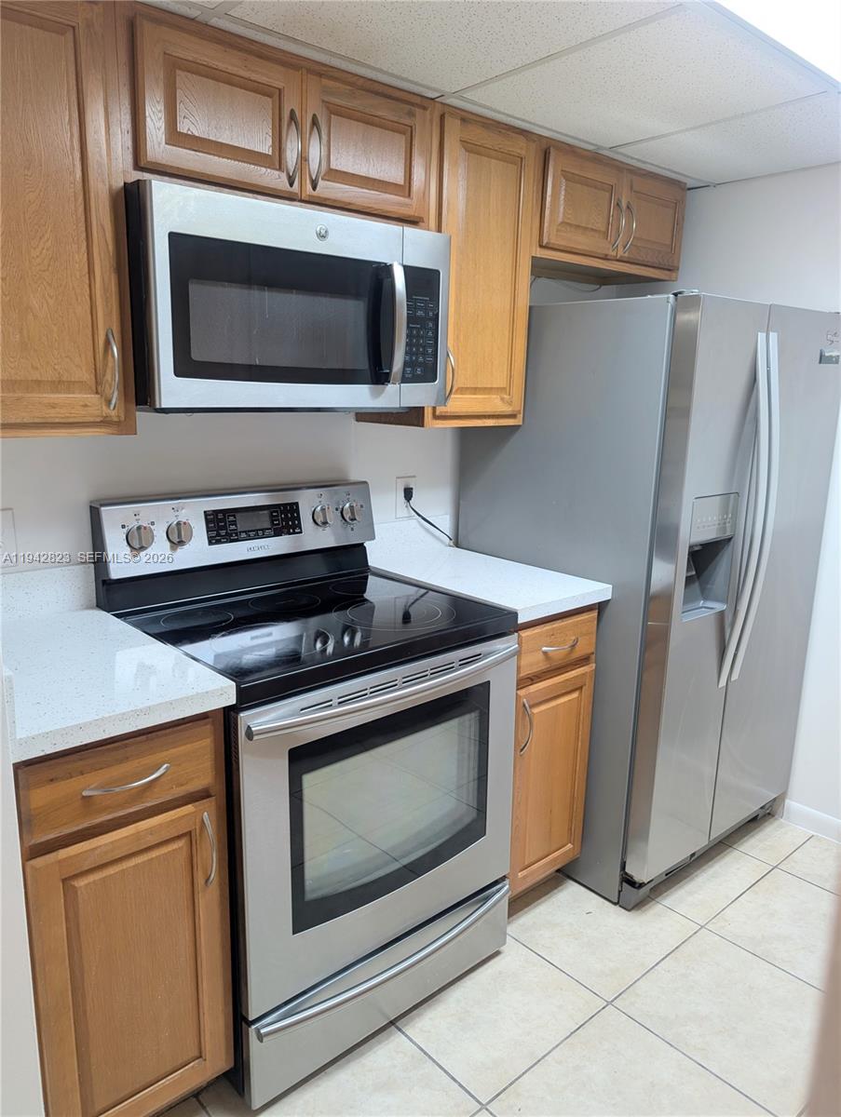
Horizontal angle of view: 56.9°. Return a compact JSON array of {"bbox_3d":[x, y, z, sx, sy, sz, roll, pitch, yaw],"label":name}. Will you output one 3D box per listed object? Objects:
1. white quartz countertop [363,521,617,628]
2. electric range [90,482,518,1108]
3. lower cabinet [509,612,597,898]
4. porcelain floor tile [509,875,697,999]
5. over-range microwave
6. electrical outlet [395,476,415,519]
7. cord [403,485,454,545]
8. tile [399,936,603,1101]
[{"bbox_3d":[0.165,0.005,2.255,0.405,0.138,0.667,-10,17,-40],"label":"white quartz countertop"},{"bbox_3d":[-0.264,0.462,1.935,0.760,1.193,0.712,-10,17,-40],"label":"electric range"},{"bbox_3d":[0.132,0.516,2.372,0.380,0.912,0.637,-10,17,-40],"label":"lower cabinet"},{"bbox_3d":[0.484,1.034,2.209,0.440,0.010,0.440,-10,17,-40],"label":"porcelain floor tile"},{"bbox_3d":[-0.331,-0.573,1.841,0.754,0.418,0.410,-10,17,-40],"label":"over-range microwave"},{"bbox_3d":[-0.043,-0.192,2.467,0.080,0.122,0.012,-10,17,-40],"label":"electrical outlet"},{"bbox_3d":[0.029,-0.138,2.510,0.222,0.214,0.060,-10,17,-40],"label":"cord"},{"bbox_3d":[0.154,1.091,1.926,0.440,0.010,0.440,-10,17,-40],"label":"tile"}]

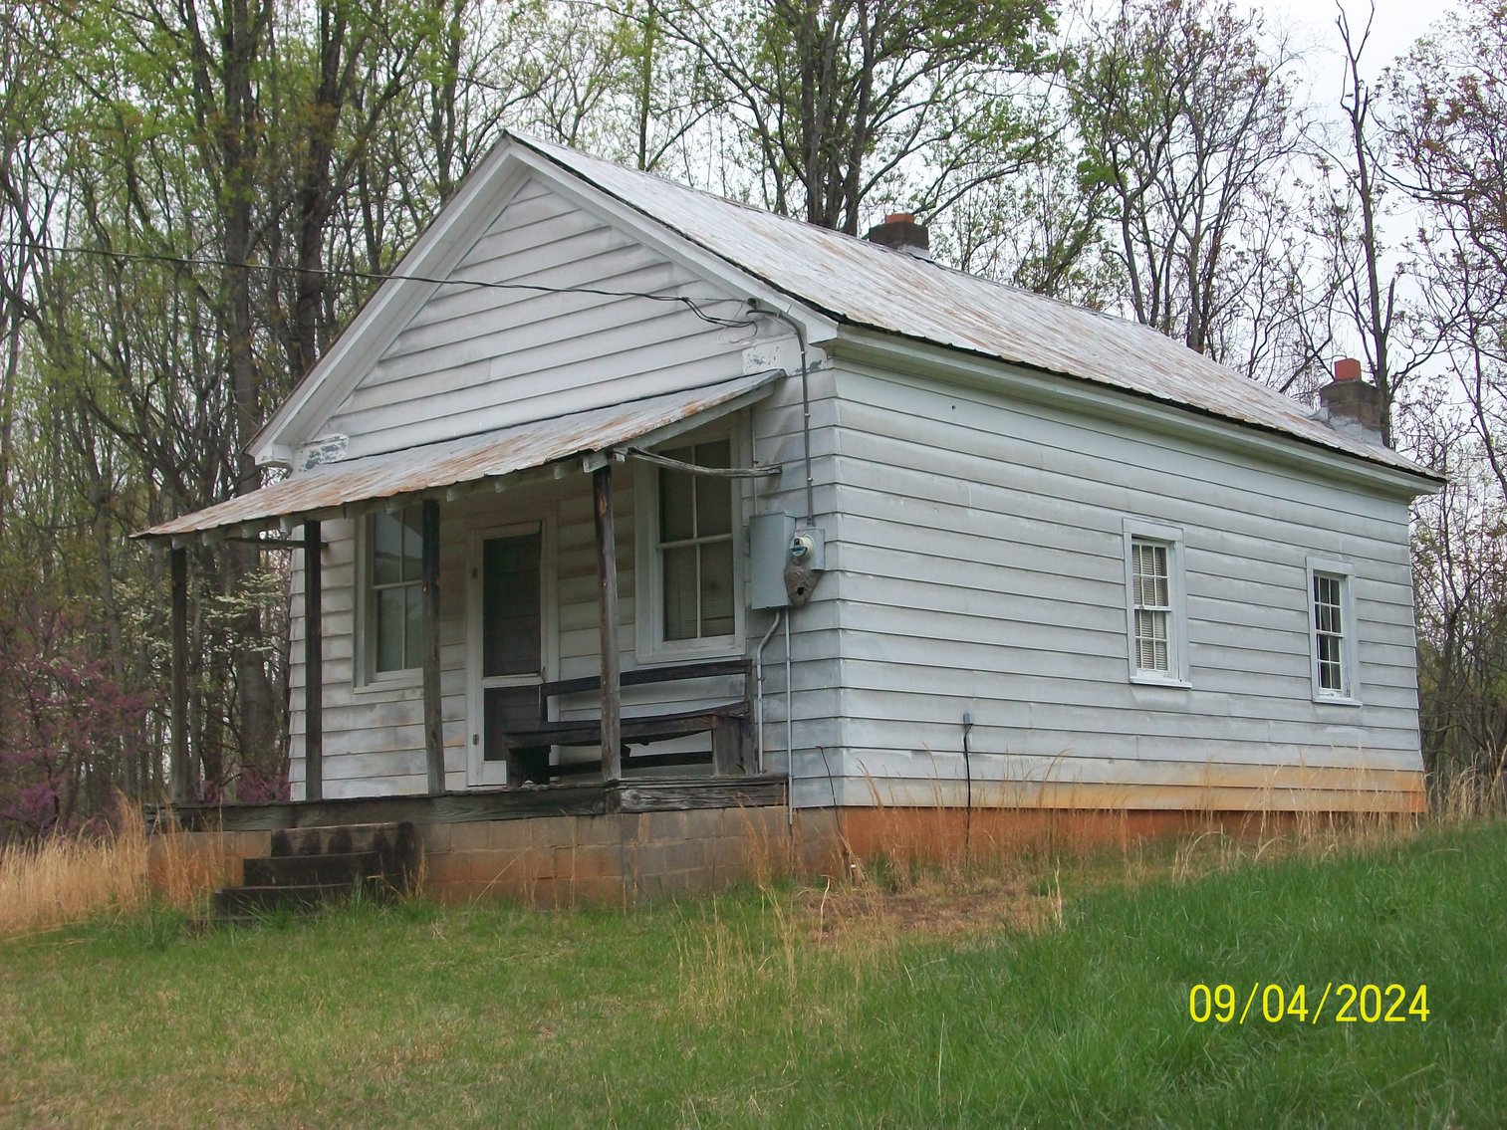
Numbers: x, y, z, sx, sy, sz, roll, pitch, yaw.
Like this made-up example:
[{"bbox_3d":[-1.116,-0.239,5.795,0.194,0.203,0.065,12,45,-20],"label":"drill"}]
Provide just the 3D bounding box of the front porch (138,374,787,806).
[{"bbox_3d":[-2.344,0.272,17.303,5.330,2.900,1.790,-8,-10,40],"label":"front porch"}]

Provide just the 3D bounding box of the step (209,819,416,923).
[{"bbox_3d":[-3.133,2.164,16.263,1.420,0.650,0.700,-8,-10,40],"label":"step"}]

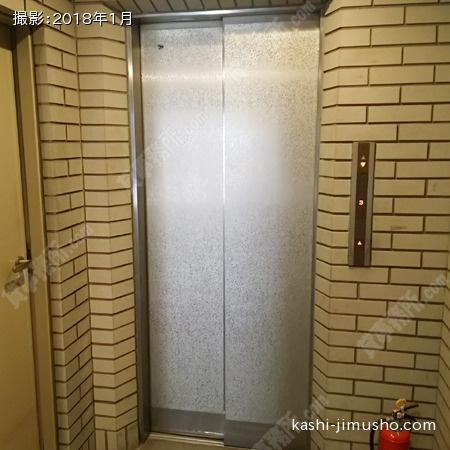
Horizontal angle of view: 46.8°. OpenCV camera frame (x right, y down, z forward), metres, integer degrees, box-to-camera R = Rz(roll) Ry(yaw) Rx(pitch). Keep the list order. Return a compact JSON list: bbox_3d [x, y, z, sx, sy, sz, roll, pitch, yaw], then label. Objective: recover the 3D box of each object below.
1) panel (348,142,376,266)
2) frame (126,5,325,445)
[{"bbox_3d":[0.546,-0.079,2.073,0.089,0.495,0.025,2,10,10],"label":"panel"},{"bbox_3d":[-0.006,0.092,2.394,0.844,2.018,0.119,2,10,10],"label":"frame"}]

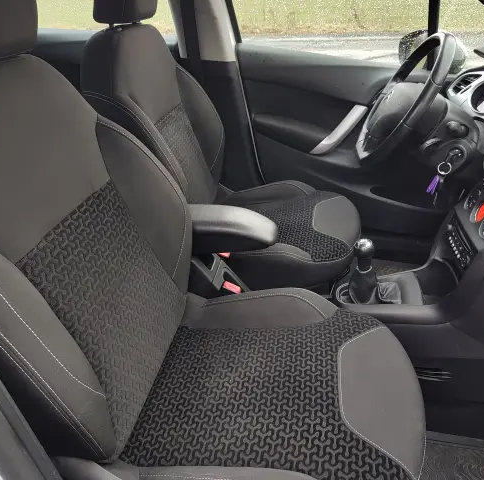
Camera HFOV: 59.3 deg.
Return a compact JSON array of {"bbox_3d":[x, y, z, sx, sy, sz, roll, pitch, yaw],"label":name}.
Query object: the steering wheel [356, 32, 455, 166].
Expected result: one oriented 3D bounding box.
[{"bbox_3d":[0.448,-0.371,1.153,0.085,0.366,0.375,27,33,-7],"label":"steering wheel"}]

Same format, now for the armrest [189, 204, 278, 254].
[{"bbox_3d":[-0.080,-0.037,1.097,0.340,0.086,0.110,2,32,10],"label":"armrest"}]

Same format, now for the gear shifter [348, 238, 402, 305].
[{"bbox_3d":[0.336,0.070,1.050,0.130,0.175,0.100,4,33,8],"label":"gear shifter"}]

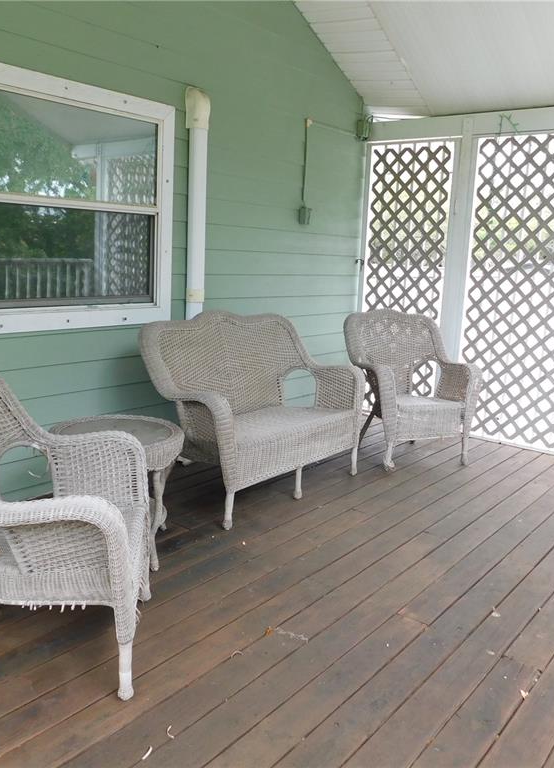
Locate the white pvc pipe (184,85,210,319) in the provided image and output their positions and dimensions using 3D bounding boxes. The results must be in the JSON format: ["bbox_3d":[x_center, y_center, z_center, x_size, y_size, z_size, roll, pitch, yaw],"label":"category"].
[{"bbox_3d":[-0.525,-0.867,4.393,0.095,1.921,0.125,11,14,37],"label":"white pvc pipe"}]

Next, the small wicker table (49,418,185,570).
[{"bbox_3d":[-0.704,0.471,3.027,0.568,0.544,0.568,2,11,0],"label":"small wicker table"}]

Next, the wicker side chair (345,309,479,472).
[{"bbox_3d":[0.926,0.011,4.674,0.748,0.971,0.670,-1,11,-19],"label":"wicker side chair"}]

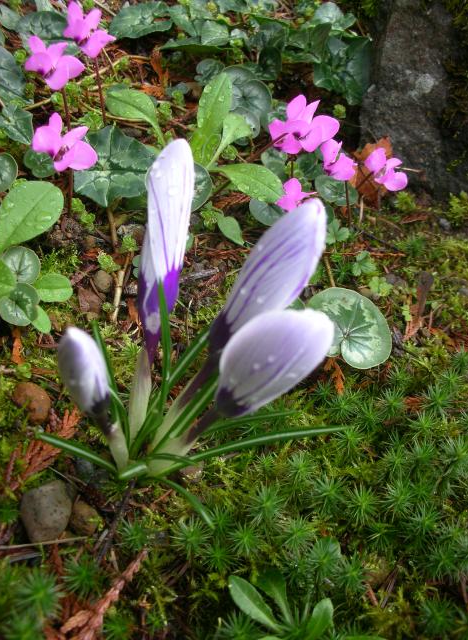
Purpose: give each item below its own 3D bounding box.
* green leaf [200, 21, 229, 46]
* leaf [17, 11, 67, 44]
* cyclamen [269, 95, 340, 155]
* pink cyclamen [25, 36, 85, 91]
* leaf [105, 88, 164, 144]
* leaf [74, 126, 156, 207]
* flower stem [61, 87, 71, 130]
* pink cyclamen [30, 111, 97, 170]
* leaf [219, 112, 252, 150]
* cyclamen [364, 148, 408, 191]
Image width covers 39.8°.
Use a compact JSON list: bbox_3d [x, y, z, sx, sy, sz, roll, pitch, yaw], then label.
[{"bbox_3d":[-0.014,-0.206,0.467,0.017,0.006,0.015,44,84,5],"label":"green leaf"},{"bbox_3d":[-0.142,-0.218,0.483,0.036,0.008,0.035,0,68,-6],"label":"leaf"},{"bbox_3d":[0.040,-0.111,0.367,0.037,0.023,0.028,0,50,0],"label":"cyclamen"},{"bbox_3d":[-0.114,-0.163,0.411,0.032,0.022,0.025,9,51,7],"label":"pink cyclamen"},{"bbox_3d":[-0.057,-0.117,0.372,0.019,0.006,0.040,-43,76,-14],"label":"leaf"},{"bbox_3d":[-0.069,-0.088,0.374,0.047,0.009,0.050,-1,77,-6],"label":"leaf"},{"bbox_3d":[-0.112,-0.141,0.429,0.004,0.033,0.004,-13,51,-10],"label":"flower stem"},{"bbox_3d":[-0.082,-0.086,0.312,0.028,0.022,0.022,-29,54,-24],"label":"pink cyclamen"},{"bbox_3d":[0.002,-0.114,0.389,0.017,0.006,0.020,42,81,8],"label":"leaf"},{"bbox_3d":[0.078,-0.077,0.330,0.021,0.017,0.016,29,54,24],"label":"cyclamen"}]

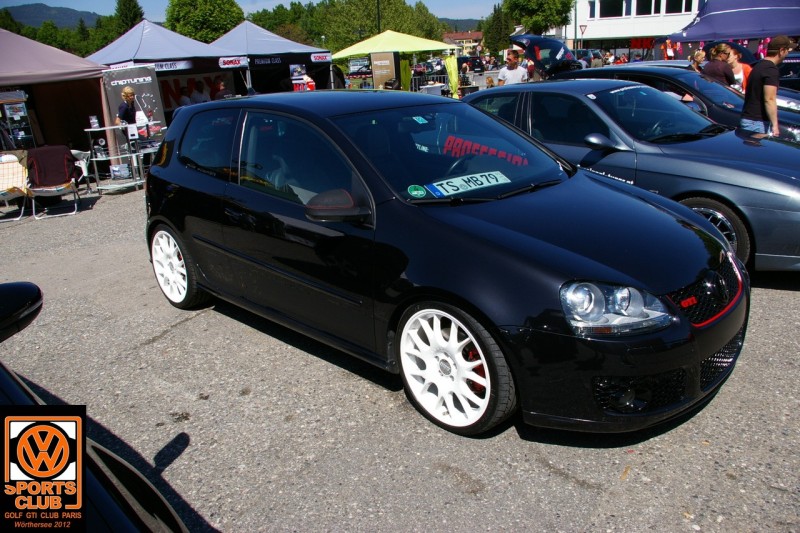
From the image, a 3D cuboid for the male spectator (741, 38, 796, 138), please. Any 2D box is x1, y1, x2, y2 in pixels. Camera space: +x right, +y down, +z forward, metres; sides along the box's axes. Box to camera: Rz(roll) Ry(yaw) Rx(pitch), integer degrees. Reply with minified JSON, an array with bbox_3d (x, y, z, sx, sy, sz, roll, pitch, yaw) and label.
[{"bbox_3d":[3.719,-1.417,6.107,0.460,1.760,0.500,-4,17,-3],"label":"male spectator"}]

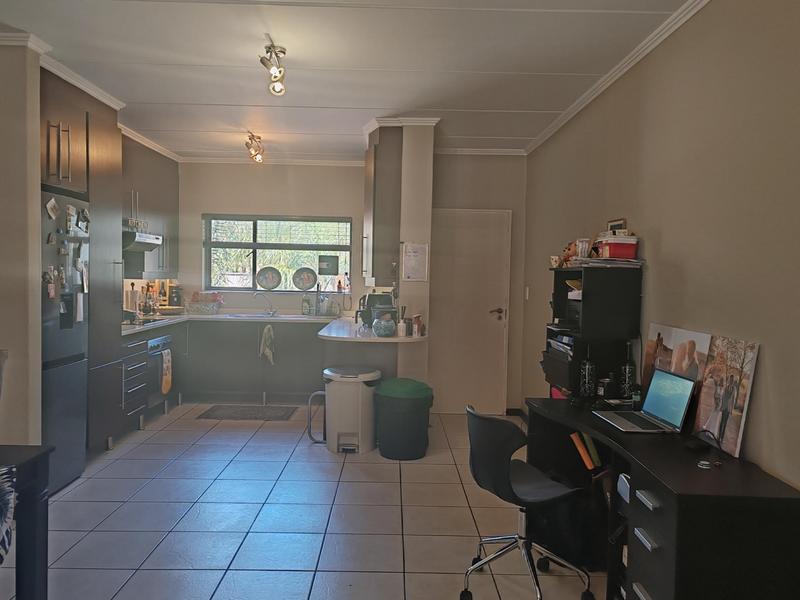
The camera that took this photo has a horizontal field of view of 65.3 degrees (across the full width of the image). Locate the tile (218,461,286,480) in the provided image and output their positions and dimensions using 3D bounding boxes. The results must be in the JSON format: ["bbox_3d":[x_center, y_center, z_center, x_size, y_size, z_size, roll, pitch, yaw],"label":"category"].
[{"bbox_3d":[-1.022,1.196,4.361,0.408,0.010,0.408,1,3,0],"label":"tile"}]

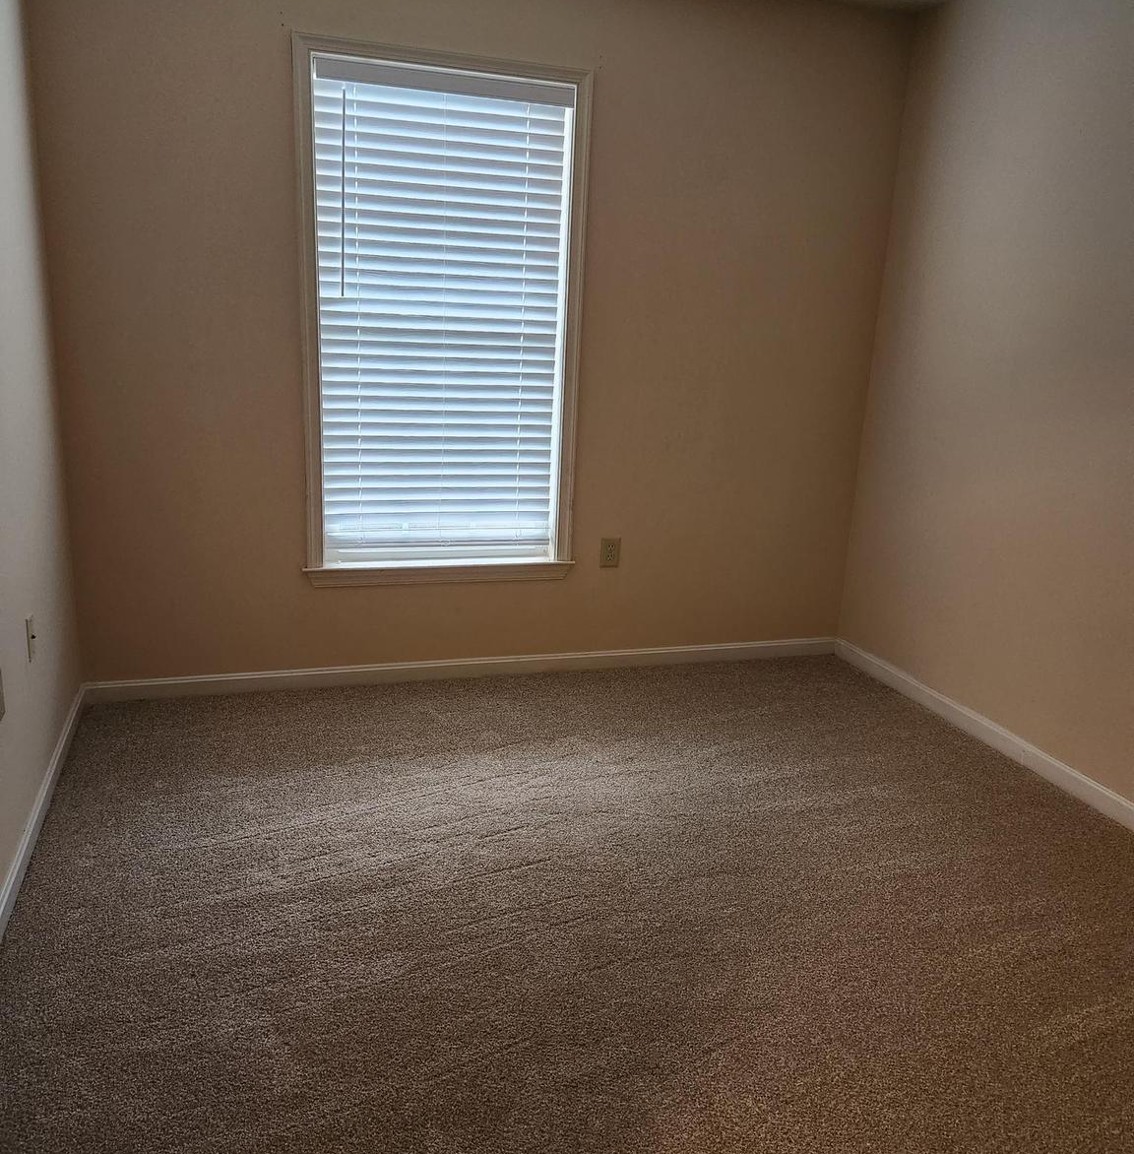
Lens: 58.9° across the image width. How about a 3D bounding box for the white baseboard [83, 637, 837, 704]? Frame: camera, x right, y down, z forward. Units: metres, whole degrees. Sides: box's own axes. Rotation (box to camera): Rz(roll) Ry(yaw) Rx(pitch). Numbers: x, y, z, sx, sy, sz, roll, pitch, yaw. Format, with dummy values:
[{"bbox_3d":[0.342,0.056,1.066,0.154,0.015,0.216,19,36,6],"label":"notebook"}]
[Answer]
[{"bbox_3d":[-0.235,0.339,3.764,2.885,0.076,0.015,-2,16,-18],"label":"white baseboard"}]

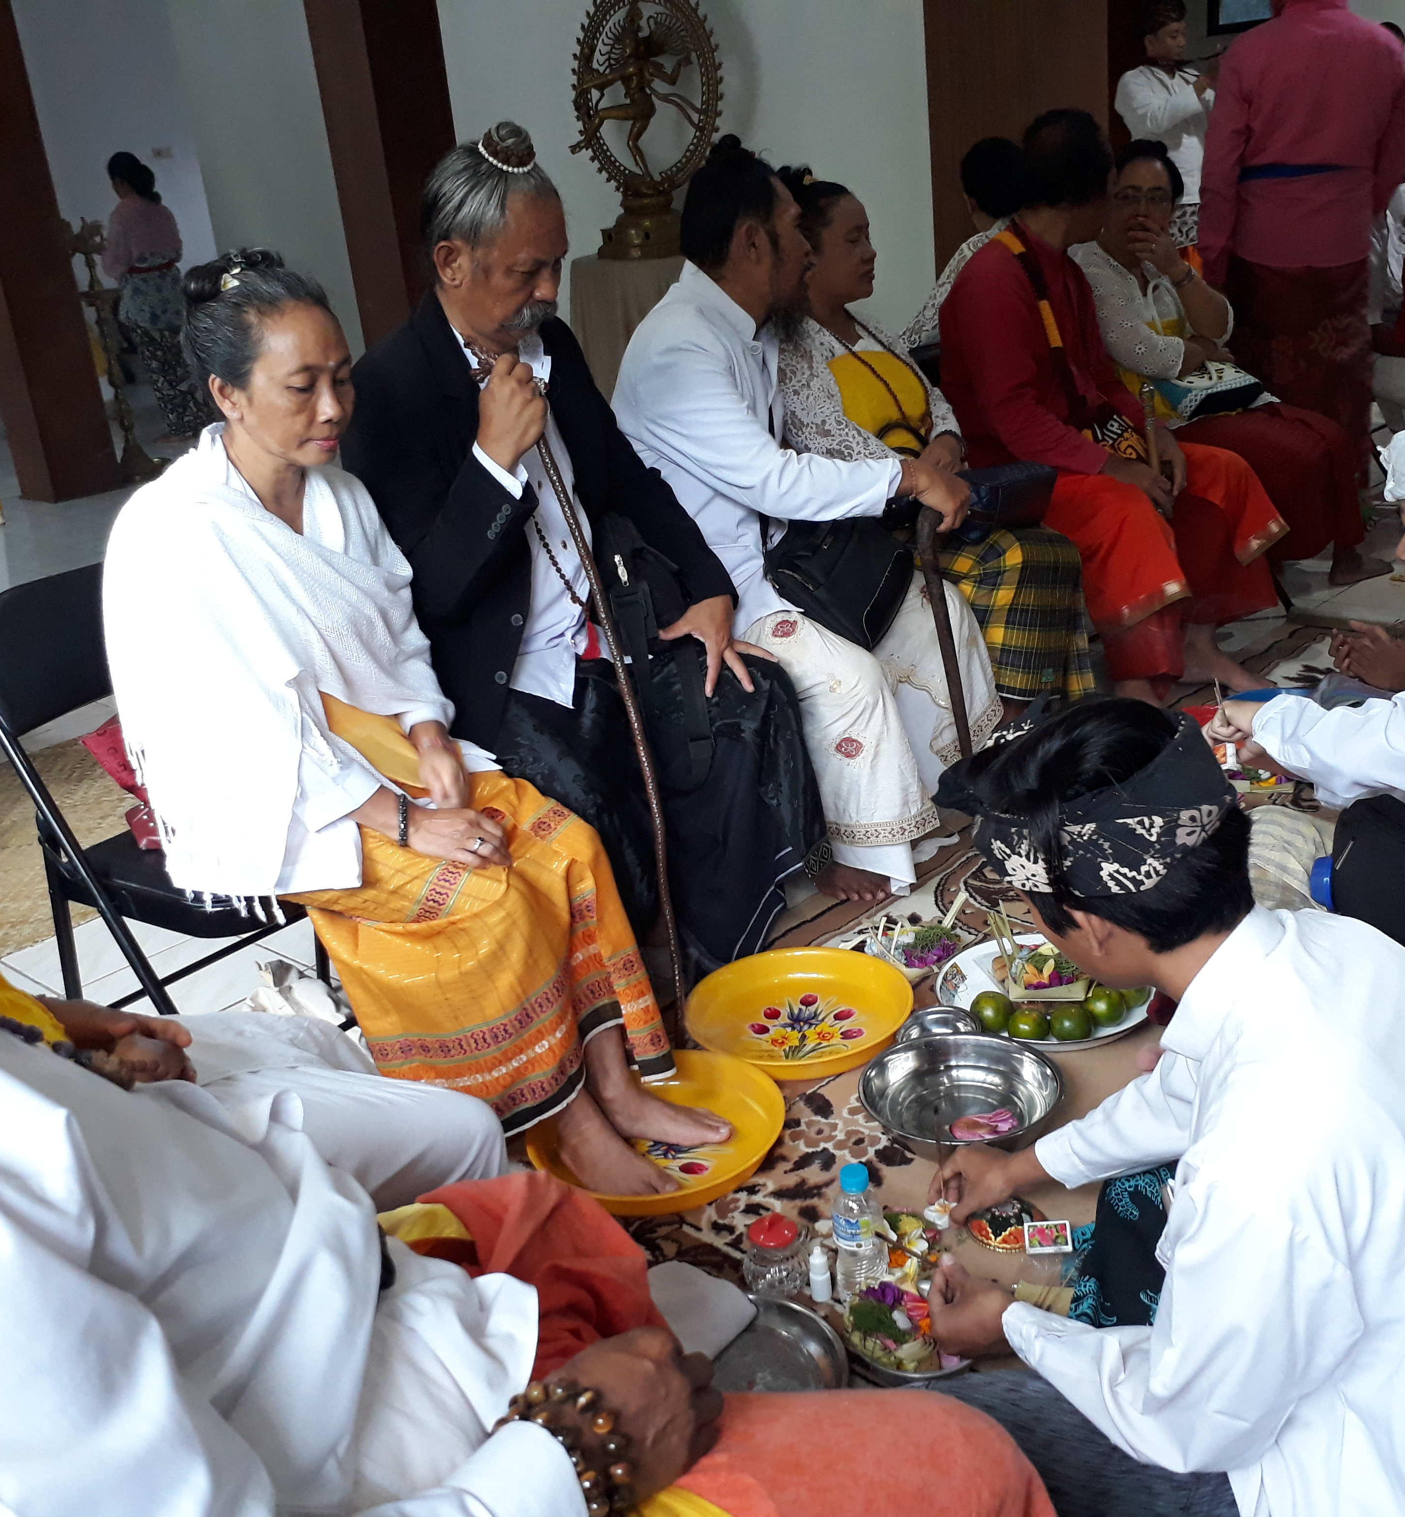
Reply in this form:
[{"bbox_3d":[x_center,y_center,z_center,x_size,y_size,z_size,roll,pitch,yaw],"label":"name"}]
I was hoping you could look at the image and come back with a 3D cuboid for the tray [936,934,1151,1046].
[{"bbox_3d":[0.525,0.367,2.419,0.332,0.040,0.332,-5,22,2],"label":"tray"}]

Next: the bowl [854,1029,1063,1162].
[{"bbox_3d":[0.348,0.477,2.122,0.263,0.088,0.263,-5,22,2],"label":"bowl"}]

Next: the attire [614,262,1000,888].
[{"bbox_3d":[0.132,-0.313,2.776,0.620,1.060,0.500,7,24,31],"label":"attire"}]

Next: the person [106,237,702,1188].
[{"bbox_3d":[-0.365,-0.063,2.131,0.830,1.210,0.460,13,28,38],"label":"person"}]

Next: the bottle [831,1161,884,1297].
[{"bbox_3d":[0.184,0.551,1.845,0.060,0.185,0.060,-5,22,2],"label":"bottle"}]

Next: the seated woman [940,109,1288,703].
[{"bbox_3d":[0.917,-0.766,3.497,0.530,1.270,0.690,-23,27,-37],"label":"seated woman"}]

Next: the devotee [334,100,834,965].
[{"bbox_3d":[-0.235,-0.261,2.428,0.710,1.335,0.510,13,28,38],"label":"devotee"}]

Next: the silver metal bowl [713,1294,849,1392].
[{"bbox_3d":[0.024,0.675,1.696,0.270,0.055,0.270,-5,21,2],"label":"silver metal bowl"}]

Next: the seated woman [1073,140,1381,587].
[{"bbox_3d":[1.269,-0.993,4.122,0.780,1.165,0.480,10,27,35],"label":"seated woman"}]

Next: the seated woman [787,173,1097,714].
[{"bbox_3d":[0.432,-0.556,3.156,0.620,1.220,0.480,7,25,32],"label":"seated woman"}]

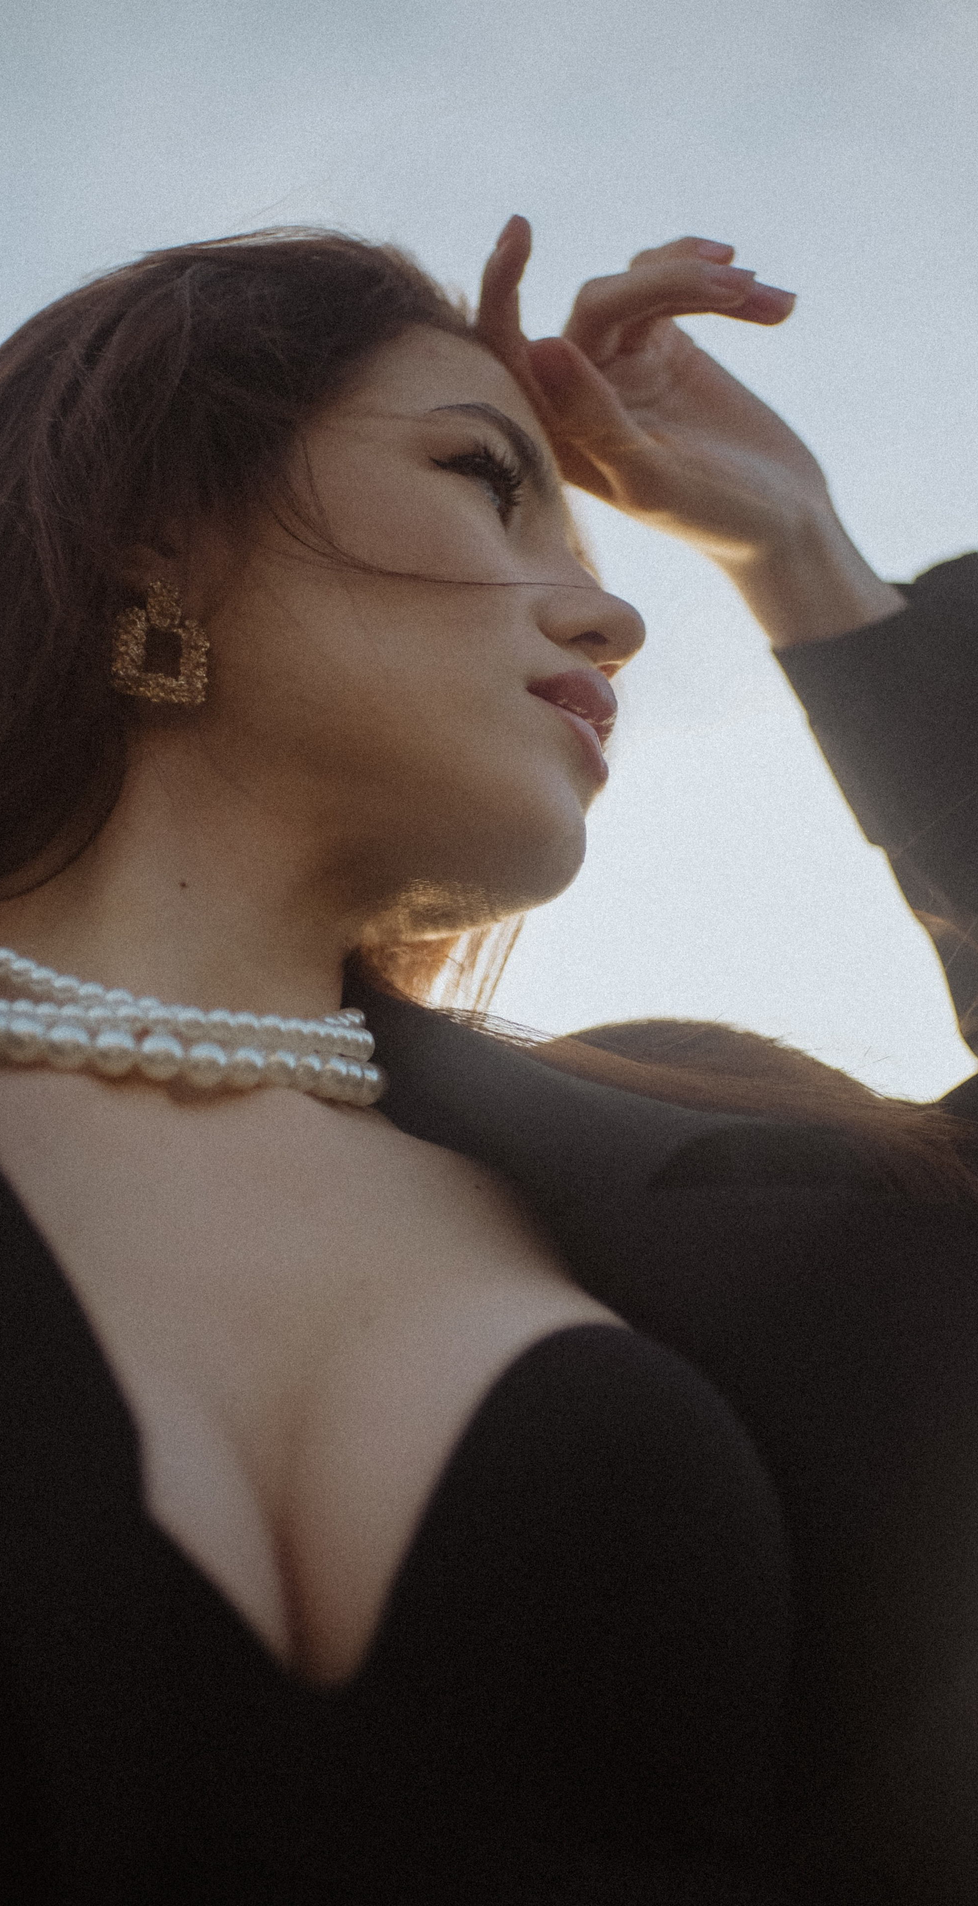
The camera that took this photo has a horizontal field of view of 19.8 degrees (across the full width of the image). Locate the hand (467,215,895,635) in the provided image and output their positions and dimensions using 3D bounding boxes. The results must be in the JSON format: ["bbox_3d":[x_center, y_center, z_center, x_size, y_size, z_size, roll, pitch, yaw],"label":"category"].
[{"bbox_3d":[0.066,-0.167,0.900,0.093,0.163,0.080,-42,-9,11],"label":"hand"}]

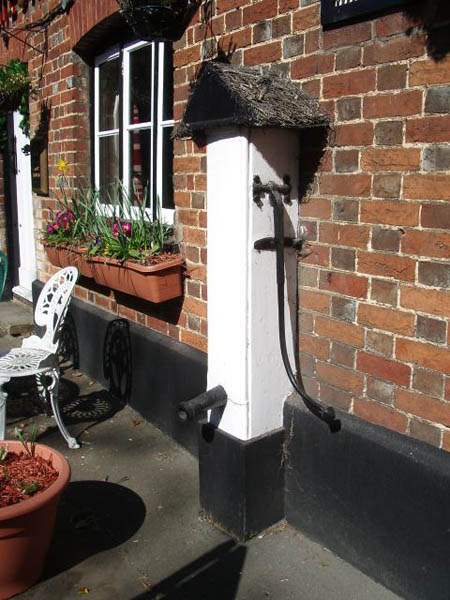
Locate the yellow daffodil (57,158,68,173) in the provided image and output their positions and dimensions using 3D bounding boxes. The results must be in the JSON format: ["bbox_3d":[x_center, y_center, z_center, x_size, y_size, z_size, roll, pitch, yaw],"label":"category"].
[{"bbox_3d":[-0.947,-0.783,3.534,0.070,0.080,0.055,2,12,9],"label":"yellow daffodil"}]

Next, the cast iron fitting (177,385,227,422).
[{"bbox_3d":[-0.084,0.381,2.233,0.165,0.085,0.078,-18,19,-32],"label":"cast iron fitting"}]

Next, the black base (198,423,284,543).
[{"bbox_3d":[0.074,0.651,2.349,0.222,0.369,0.286,-8,14,-34],"label":"black base"}]

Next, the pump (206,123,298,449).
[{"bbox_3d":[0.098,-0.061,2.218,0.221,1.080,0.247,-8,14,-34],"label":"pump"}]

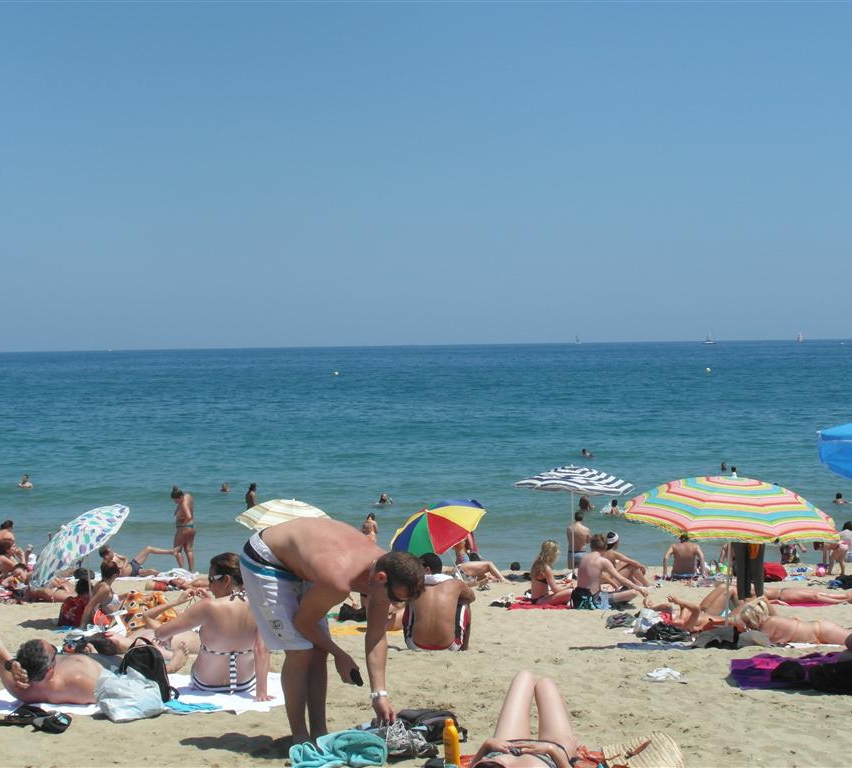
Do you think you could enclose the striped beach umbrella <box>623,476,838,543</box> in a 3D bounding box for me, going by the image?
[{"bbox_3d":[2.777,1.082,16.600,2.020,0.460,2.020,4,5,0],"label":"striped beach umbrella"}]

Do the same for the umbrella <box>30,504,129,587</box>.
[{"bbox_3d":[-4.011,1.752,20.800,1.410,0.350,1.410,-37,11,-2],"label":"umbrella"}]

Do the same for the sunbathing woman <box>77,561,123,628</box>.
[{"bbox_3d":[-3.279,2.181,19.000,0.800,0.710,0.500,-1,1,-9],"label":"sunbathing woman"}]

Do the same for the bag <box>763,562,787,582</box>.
[{"bbox_3d":[5.328,2.891,28.200,0.440,0.310,0.300,-1,1,0],"label":"bag"}]

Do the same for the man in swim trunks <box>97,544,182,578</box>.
[{"bbox_3d":[-5.230,3.243,33.600,1.520,0.580,0.550,-1,1,0],"label":"man in swim trunks"}]

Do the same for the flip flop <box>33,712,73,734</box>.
[{"bbox_3d":[-1.884,1.712,9.250,0.240,0.085,0.105,0,2,38],"label":"flip flop"}]

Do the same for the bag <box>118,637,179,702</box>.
[{"bbox_3d":[-1.667,1.697,10.900,0.320,0.385,0.220,-1,1,-3],"label":"bag"}]

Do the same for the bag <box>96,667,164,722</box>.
[{"bbox_3d":[-1.659,1.744,10.300,0.370,0.300,0.260,-1,1,0],"label":"bag"}]

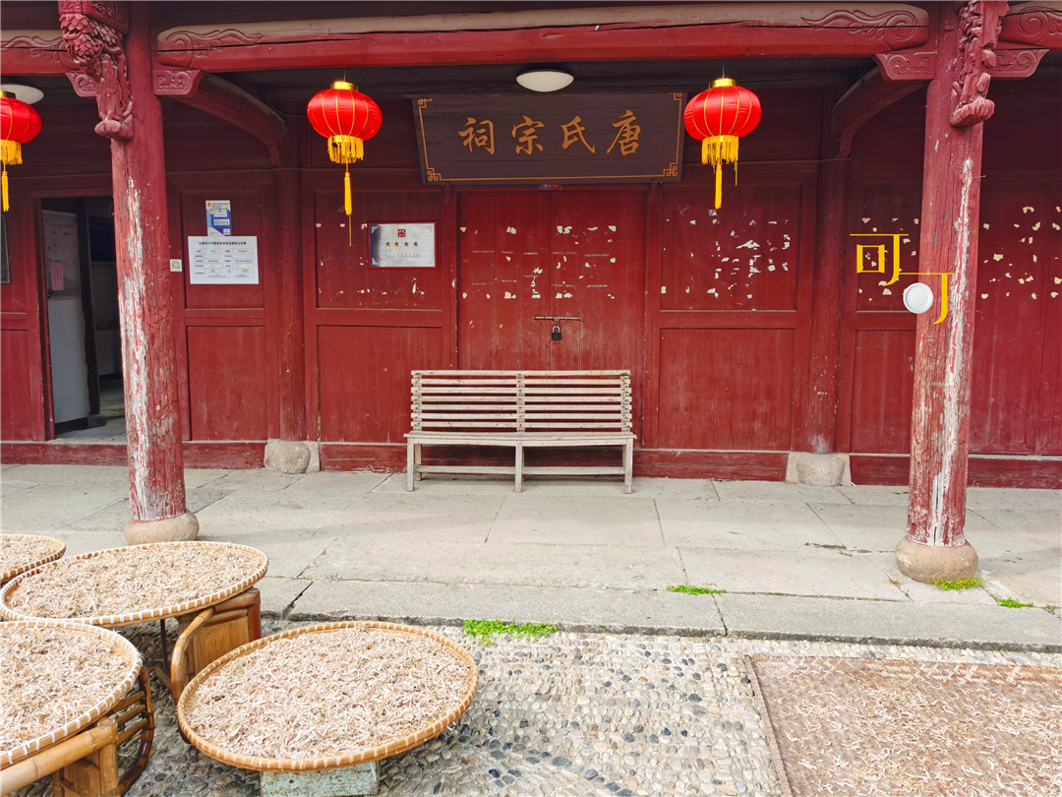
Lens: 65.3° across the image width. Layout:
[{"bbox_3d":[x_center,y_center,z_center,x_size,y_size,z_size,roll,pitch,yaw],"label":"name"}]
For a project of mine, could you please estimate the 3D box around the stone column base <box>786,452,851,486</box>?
[{"bbox_3d":[2.288,0.534,6.616,0.490,0.270,0.380,1,6,6],"label":"stone column base"}]

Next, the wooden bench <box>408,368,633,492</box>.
[{"bbox_3d":[-0.079,0.243,6.385,1.750,0.895,0.530,0,6,3],"label":"wooden bench"}]

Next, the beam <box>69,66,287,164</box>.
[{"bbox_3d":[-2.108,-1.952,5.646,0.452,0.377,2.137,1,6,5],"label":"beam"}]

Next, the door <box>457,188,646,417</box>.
[{"bbox_3d":[0.160,-0.652,6.795,1.530,2.130,0.080,1,6,6],"label":"door"}]

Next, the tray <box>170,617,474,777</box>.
[{"bbox_3d":[-0.623,0.920,2.639,0.910,0.055,0.910,1,8,0],"label":"tray"}]

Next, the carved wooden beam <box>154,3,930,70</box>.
[{"bbox_3d":[-0.039,-1.899,4.307,4.000,0.235,0.250,1,6,6],"label":"carved wooden beam"}]

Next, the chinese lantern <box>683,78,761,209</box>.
[{"bbox_3d":[1.016,-1.354,4.396,0.410,0.690,0.410,1,6,6],"label":"chinese lantern"}]

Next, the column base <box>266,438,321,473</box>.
[{"bbox_3d":[-2.012,0.477,7.071,0.480,0.280,0.380,1,6,6],"label":"column base"}]

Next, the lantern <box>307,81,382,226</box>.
[{"bbox_3d":[-1.036,-1.365,4.629,0.410,0.780,0.410,1,6,6],"label":"lantern"}]

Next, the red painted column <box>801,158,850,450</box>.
[{"bbox_3d":[2.310,-0.709,6.442,0.250,2.280,0.250,1,6,6],"label":"red painted column"}]

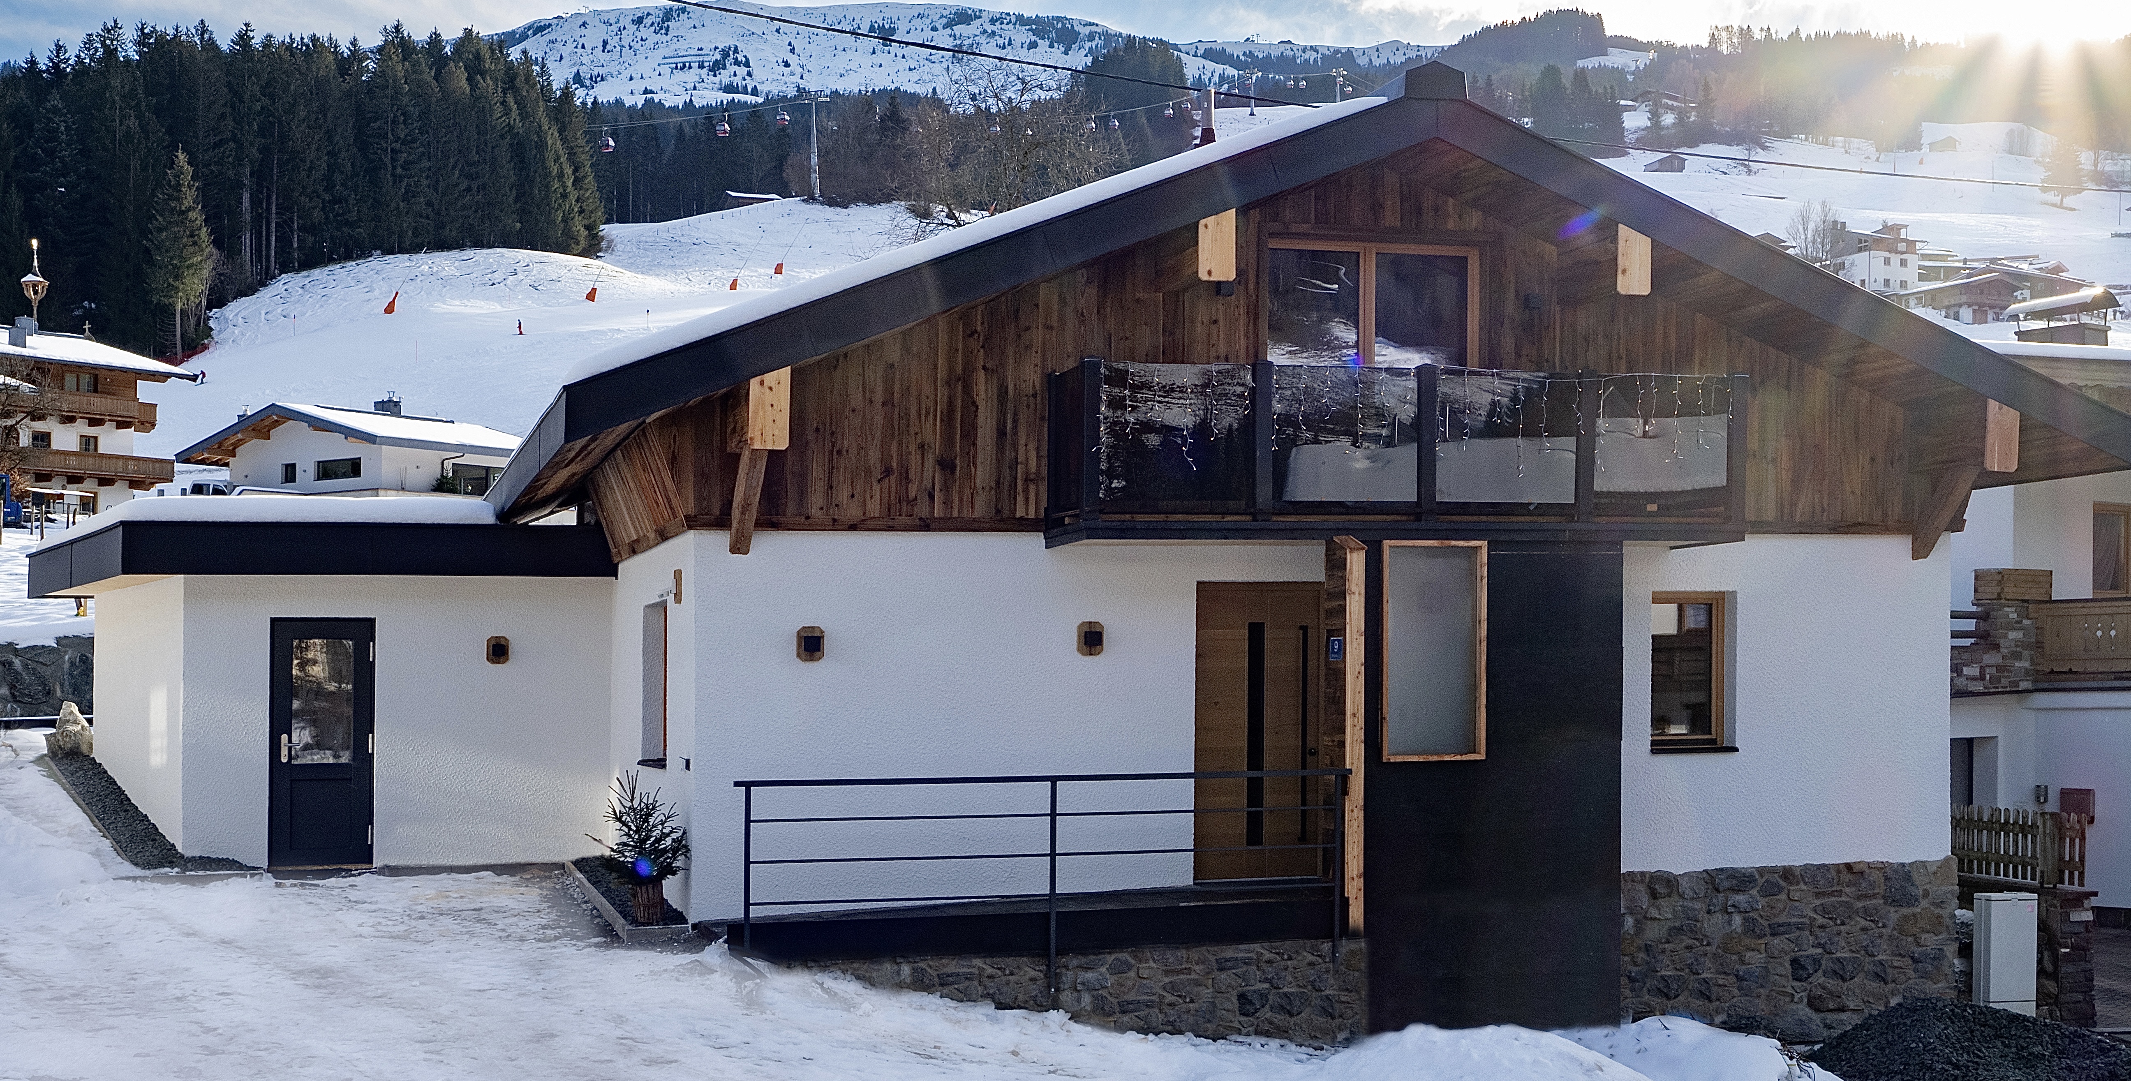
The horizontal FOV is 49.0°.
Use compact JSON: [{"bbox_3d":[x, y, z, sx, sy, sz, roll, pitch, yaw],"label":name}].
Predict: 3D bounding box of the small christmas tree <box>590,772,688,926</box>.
[{"bbox_3d":[-2.939,2.114,16.100,0.660,1.050,0.620,0,-2,-16],"label":"small christmas tree"}]

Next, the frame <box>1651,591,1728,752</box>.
[{"bbox_3d":[4.805,1.005,18.100,0.720,1.220,0.100,0,-2,-16],"label":"frame"}]

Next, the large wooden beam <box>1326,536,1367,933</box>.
[{"bbox_3d":[1.984,1.387,16.450,0.150,2.720,0.330,0,-2,-16],"label":"large wooden beam"}]

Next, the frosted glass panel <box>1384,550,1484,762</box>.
[{"bbox_3d":[2.593,0.773,16.450,0.790,1.530,0.090,0,-2,-16],"label":"frosted glass panel"}]

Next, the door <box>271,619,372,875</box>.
[{"bbox_3d":[-6.423,1.747,20.200,0.870,2.150,0.100,0,-2,-16],"label":"door"}]

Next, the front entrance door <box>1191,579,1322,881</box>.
[{"bbox_3d":[1.414,1.402,17.200,1.050,2.190,0.100,0,-2,-16],"label":"front entrance door"}]

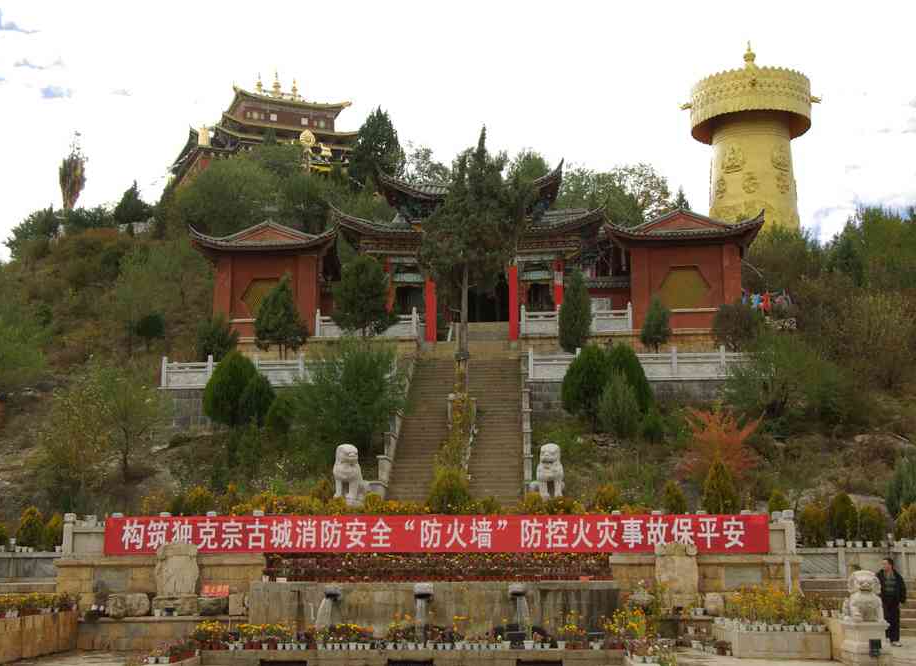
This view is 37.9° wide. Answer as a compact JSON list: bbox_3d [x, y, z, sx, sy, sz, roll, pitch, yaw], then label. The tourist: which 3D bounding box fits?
[{"bbox_3d":[8.495,5.310,26.345,0.580,1.733,0.360,-3,-10,17],"label":"tourist"}]

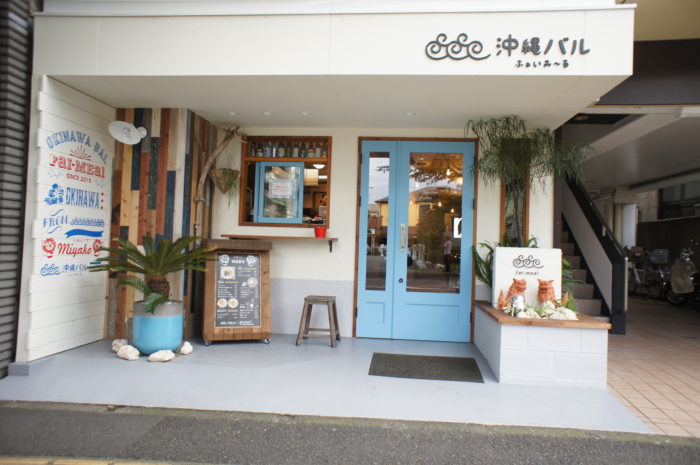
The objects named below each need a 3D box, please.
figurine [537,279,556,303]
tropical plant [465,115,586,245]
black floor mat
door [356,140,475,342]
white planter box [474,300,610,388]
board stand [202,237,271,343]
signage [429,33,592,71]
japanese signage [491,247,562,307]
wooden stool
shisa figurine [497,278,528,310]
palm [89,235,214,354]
[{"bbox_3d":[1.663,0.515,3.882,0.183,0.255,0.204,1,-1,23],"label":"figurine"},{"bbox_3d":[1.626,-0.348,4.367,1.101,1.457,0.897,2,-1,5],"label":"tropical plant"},{"bbox_3d":[0.636,1.125,3.943,0.897,0.014,0.713,2,-1,5],"label":"black floor mat"},{"bbox_3d":[0.706,0.087,4.959,1.213,2.109,0.061,2,-1,5],"label":"door"},{"bbox_3d":[1.604,0.922,4.168,0.825,0.482,1.315,2,-1,5],"label":"white planter box"},{"bbox_3d":[-1.094,0.584,4.648,0.642,1.004,0.306,2,-1,-9],"label":"board stand"},{"bbox_3d":[1.113,-1.282,3.292,1.131,0.270,0.031,2,-1,5],"label":"signage"},{"bbox_3d":[1.551,0.412,4.078,0.545,0.550,0.112,2,-1,5],"label":"japanese signage"},{"bbox_3d":[-0.305,0.876,4.694,0.377,0.469,0.367,2,-1,5],"label":"wooden stool"},{"bbox_3d":[1.362,0.521,3.899,0.204,0.275,0.224,2,-1,-33],"label":"shisa figurine"},{"bbox_3d":[-1.755,0.552,4.188,1.101,1.019,0.897,2,-1,5],"label":"palm"}]

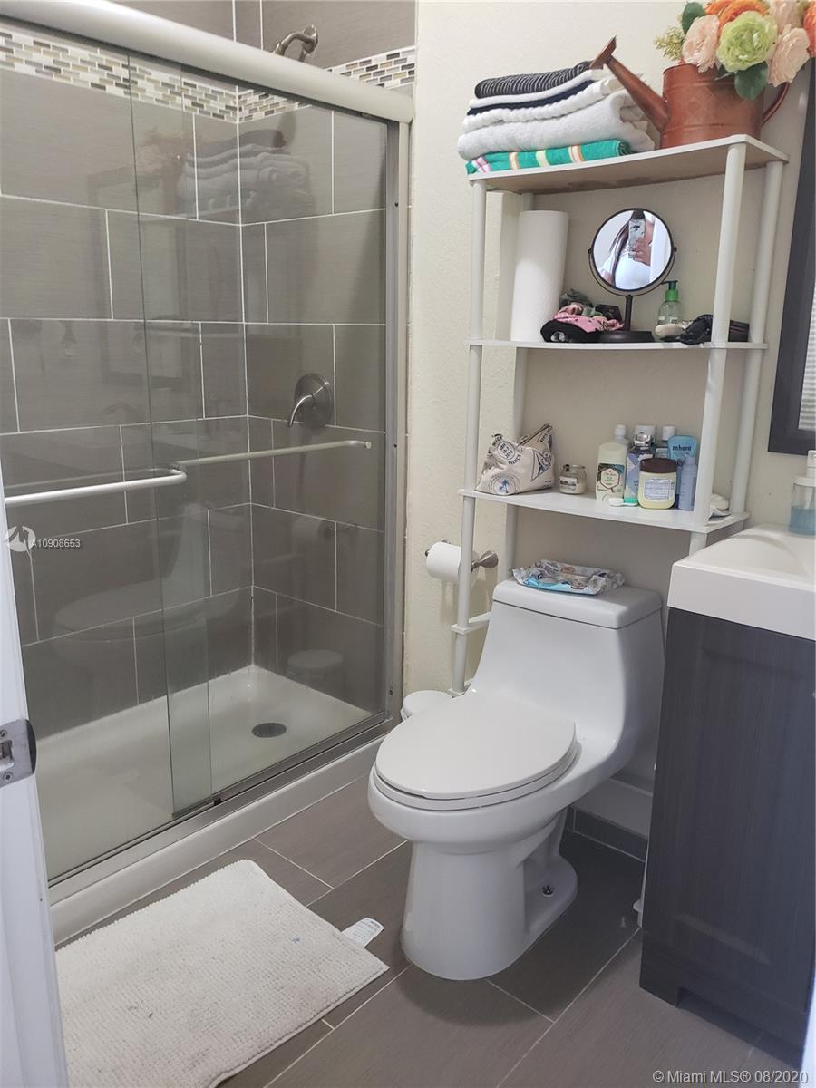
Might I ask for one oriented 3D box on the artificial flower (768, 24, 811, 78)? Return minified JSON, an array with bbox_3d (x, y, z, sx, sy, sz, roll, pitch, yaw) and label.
[{"bbox_3d":[0.653,-0.844,1.399,0.078,0.090,0.070,4,15,10],"label":"artificial flower"}]

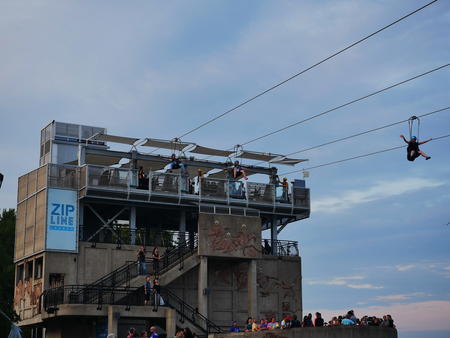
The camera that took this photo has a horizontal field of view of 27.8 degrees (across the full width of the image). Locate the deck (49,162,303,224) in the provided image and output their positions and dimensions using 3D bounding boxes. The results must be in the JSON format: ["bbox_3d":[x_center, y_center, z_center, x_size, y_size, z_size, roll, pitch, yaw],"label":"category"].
[{"bbox_3d":[-4.072,2.188,64.095,19.014,2.172,7.638,7,-15,-29],"label":"deck"}]

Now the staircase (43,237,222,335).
[{"bbox_3d":[-5.543,7.140,56.228,9.955,6.607,5.068,7,-15,-29],"label":"staircase"}]

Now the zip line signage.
[{"bbox_3d":[-10.234,3.271,57.386,2.000,3.982,0.127,7,-15,-29],"label":"zip line signage"}]

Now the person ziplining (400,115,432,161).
[{"bbox_3d":[7.867,-1.264,37.500,1.200,1.800,0.850,5,-14,-23],"label":"person ziplining"}]

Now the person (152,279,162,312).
[{"bbox_3d":[-4.050,7.459,54.620,0.500,1.660,0.350,4,-14,-20],"label":"person"}]

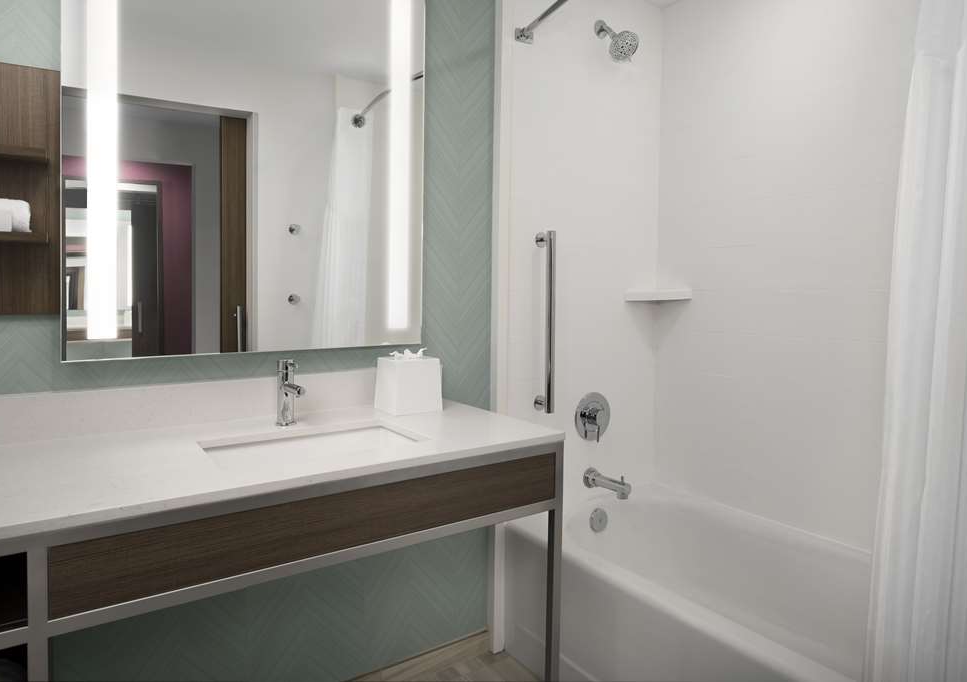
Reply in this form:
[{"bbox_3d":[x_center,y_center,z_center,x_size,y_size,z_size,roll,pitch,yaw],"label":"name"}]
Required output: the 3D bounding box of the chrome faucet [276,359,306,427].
[{"bbox_3d":[-0.441,0.126,1.447,0.046,0.156,0.148,-3,6,-35],"label":"chrome faucet"}]

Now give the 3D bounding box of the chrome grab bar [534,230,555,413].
[{"bbox_3d":[0.206,-0.059,2.026,0.048,0.582,0.076,-3,6,-35],"label":"chrome grab bar"}]

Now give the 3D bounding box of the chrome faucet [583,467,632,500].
[{"bbox_3d":[0.437,0.497,2.177,0.073,0.080,0.180,-3,6,-35],"label":"chrome faucet"}]

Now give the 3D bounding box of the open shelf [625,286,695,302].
[{"bbox_3d":[0.655,-0.172,2.328,0.238,0.043,0.130,1,5,9],"label":"open shelf"}]

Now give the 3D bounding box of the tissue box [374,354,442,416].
[{"bbox_3d":[-0.202,0.114,1.693,0.141,0.145,0.128,-3,6,-35],"label":"tissue box"}]

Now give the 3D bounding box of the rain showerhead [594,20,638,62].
[{"bbox_3d":[0.442,-1.006,2.064,0.105,0.150,0.152,-3,6,-35],"label":"rain showerhead"}]

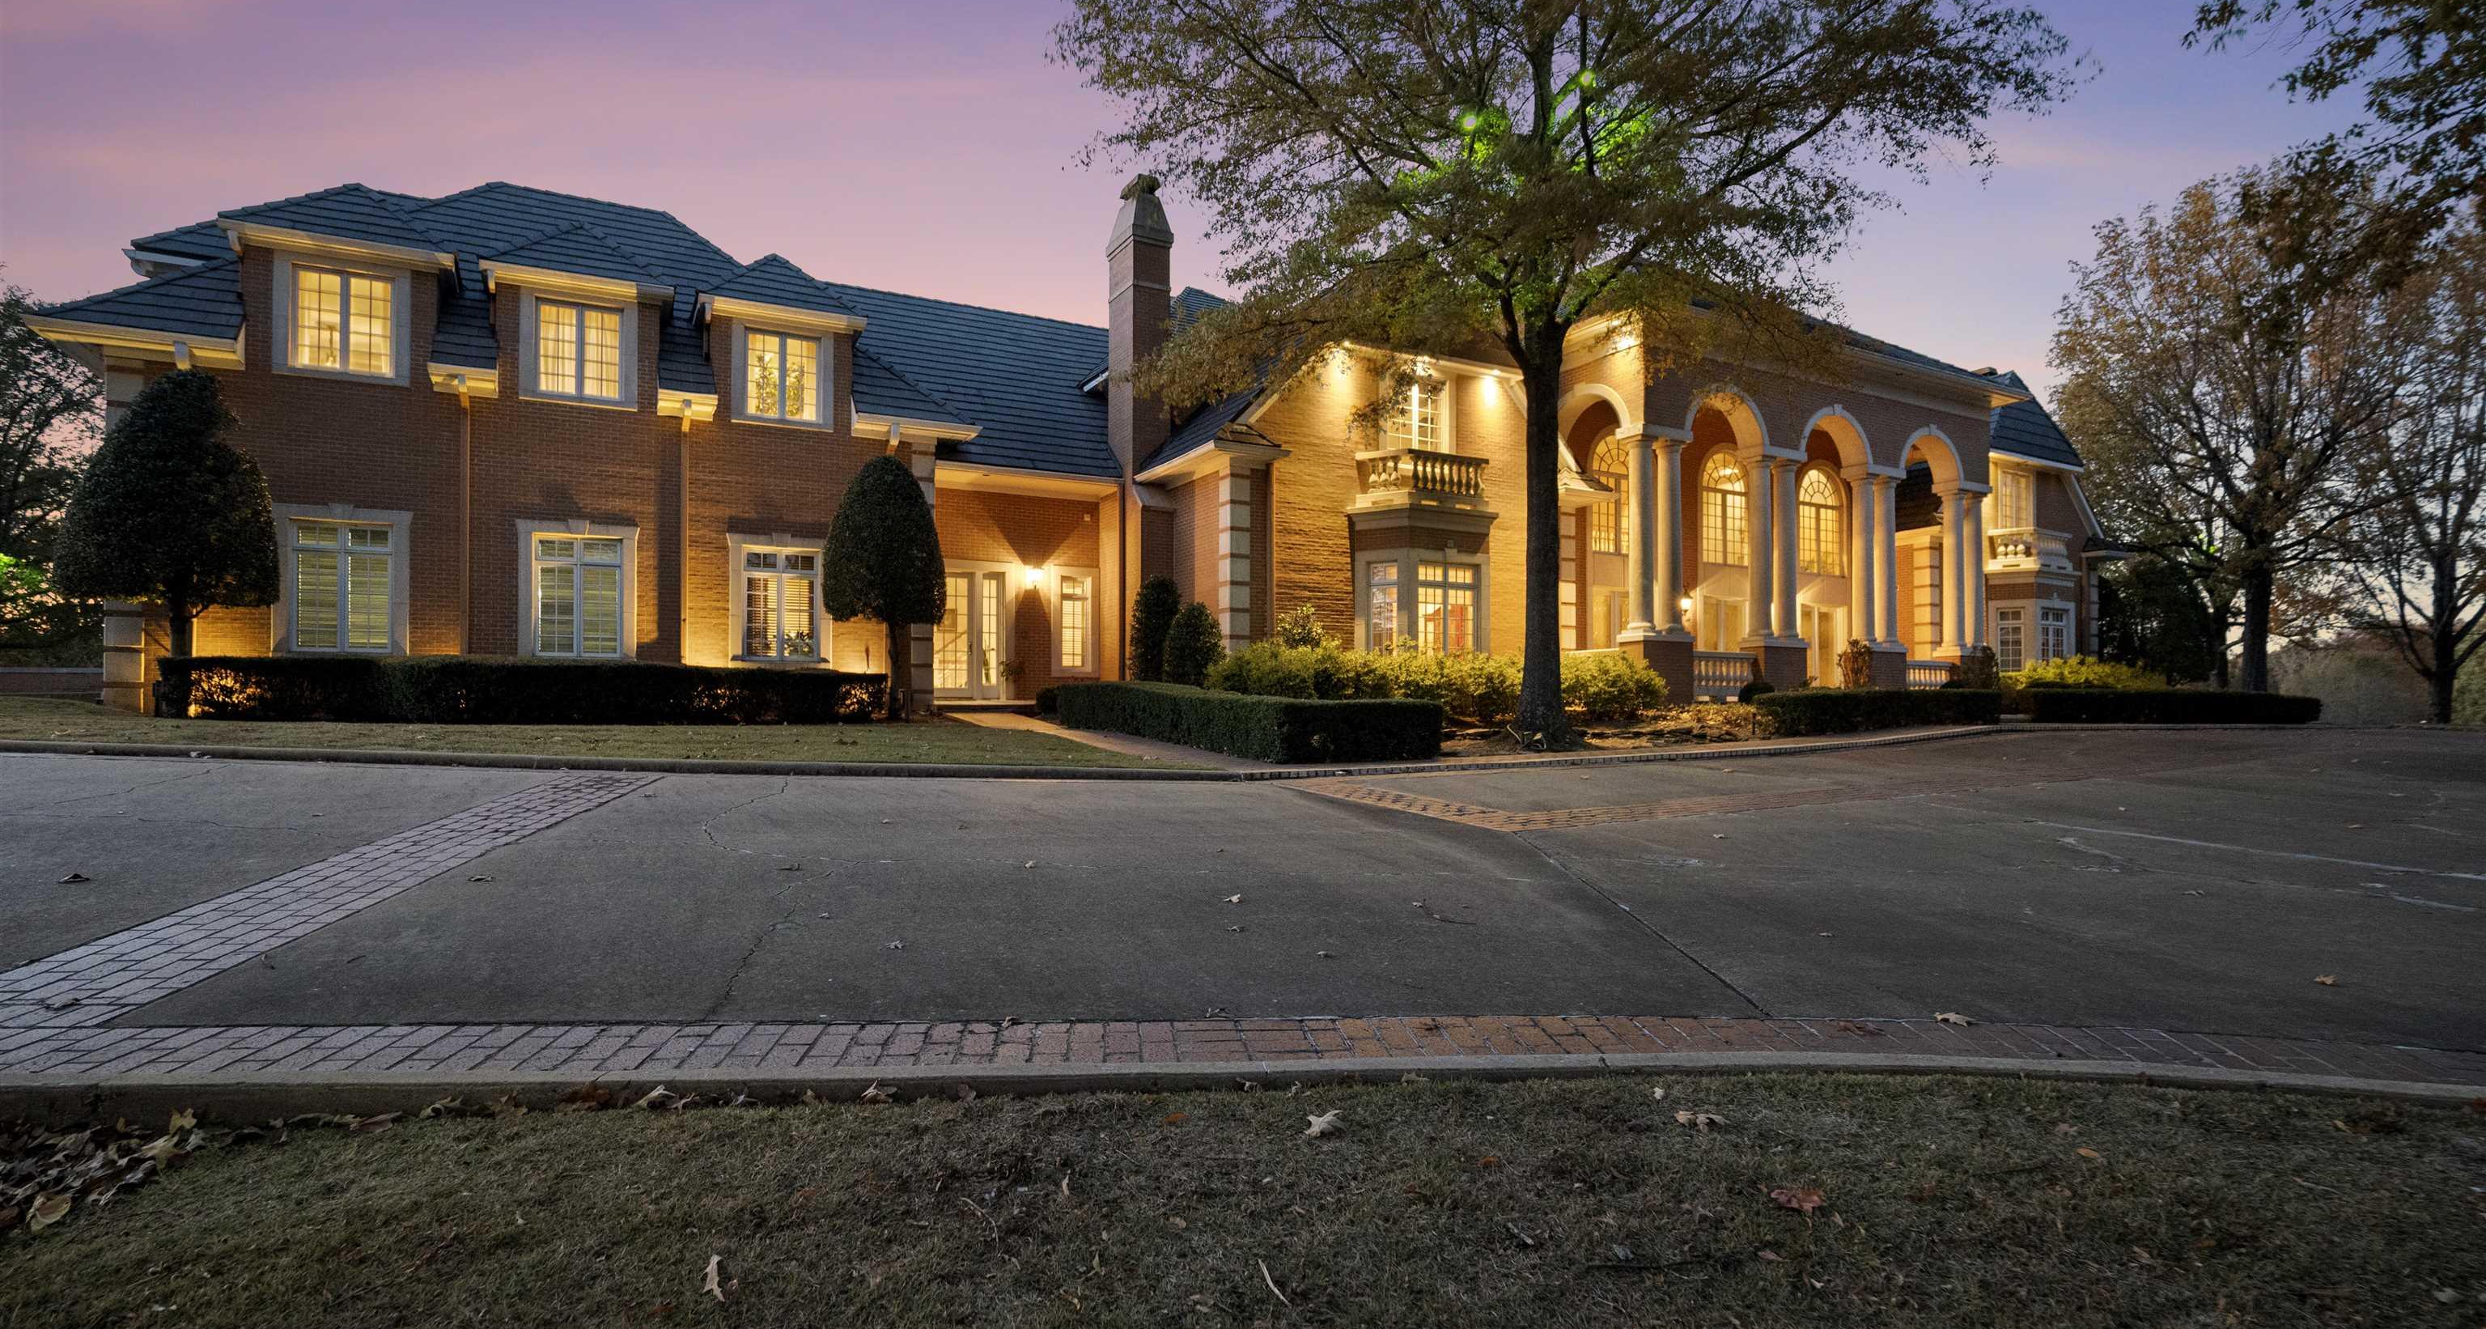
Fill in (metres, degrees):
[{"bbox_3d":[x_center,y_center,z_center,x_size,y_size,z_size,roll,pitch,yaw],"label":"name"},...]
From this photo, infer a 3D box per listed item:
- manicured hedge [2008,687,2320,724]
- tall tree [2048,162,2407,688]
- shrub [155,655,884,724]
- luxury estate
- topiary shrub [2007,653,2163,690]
[{"bbox_3d":[17.300,0.800,20.900,6.500,0.580,1.000,1,-1,-12],"label":"manicured hedge"},{"bbox_3d":[24.500,-5.600,27.500,8.600,13.200,8.600,1,-1,-25],"label":"tall tree"},{"bbox_3d":[-10.000,0.420,16.300,9.000,0.780,1.000,1,-1,-25],"label":"shrub"},{"bbox_3d":[2.500,-4.300,27.000,43.600,10.200,16.500,1,-1,-25],"label":"luxury estate"},{"bbox_3d":[20.700,0.380,27.000,5.800,1.100,1.500,1,-1,-25],"label":"topiary shrub"}]

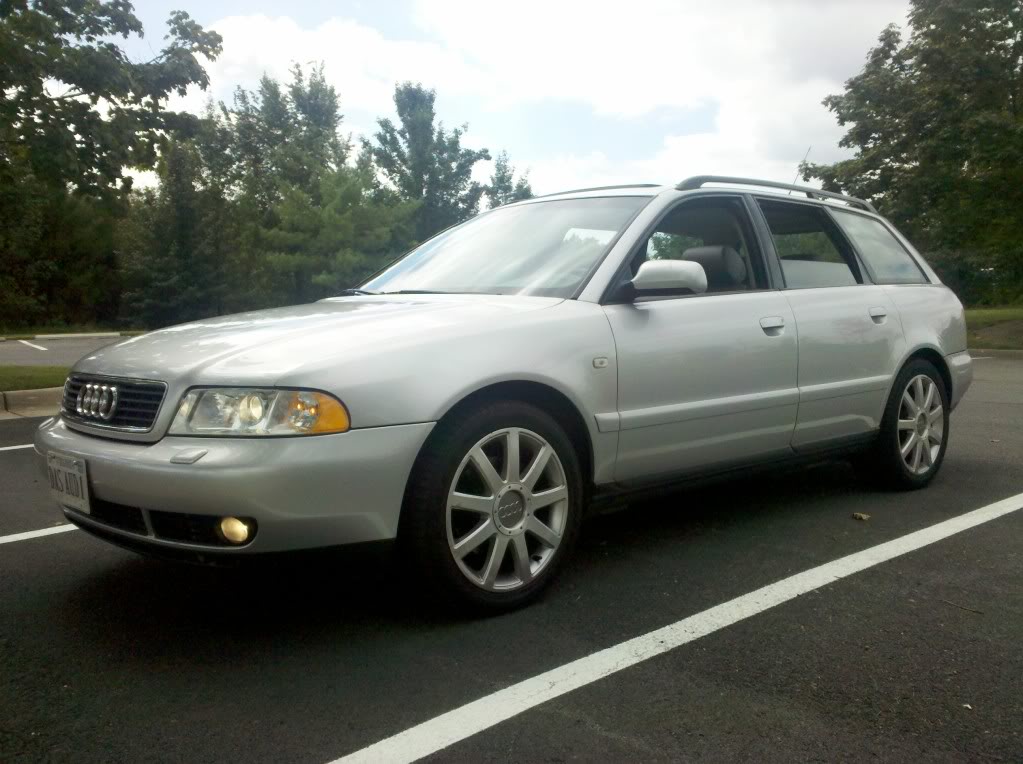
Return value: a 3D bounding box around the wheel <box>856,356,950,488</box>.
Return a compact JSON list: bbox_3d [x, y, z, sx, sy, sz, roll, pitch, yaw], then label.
[{"bbox_3d":[1.908,0.196,4.322,0.634,0.634,0.225,-5,7,-41],"label":"wheel"}]

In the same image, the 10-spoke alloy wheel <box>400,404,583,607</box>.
[{"bbox_3d":[-0.069,0.354,2.622,0.634,0.634,0.225,-5,7,-42],"label":"10-spoke alloy wheel"}]

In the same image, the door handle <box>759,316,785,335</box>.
[{"bbox_3d":[0.979,-0.211,3.332,0.160,0.068,0.045,-5,7,-41],"label":"door handle"}]

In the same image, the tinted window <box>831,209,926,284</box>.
[{"bbox_3d":[1.753,-0.628,4.176,0.700,0.370,0.040,-5,-19,-41],"label":"tinted window"}]

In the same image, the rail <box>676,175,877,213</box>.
[{"bbox_3d":[1.226,-0.817,3.880,1.580,0.085,0.045,-5,7,-41],"label":"rail"}]

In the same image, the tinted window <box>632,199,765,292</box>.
[{"bbox_3d":[0.651,-0.519,3.224,0.880,0.430,0.050,-5,-19,-41],"label":"tinted window"}]

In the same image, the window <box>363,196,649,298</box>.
[{"bbox_3d":[-0.069,-0.527,3.514,1.380,0.130,0.720,6,43,49],"label":"window"}]

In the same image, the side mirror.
[{"bbox_3d":[0.500,-0.336,2.825,0.130,0.125,0.210,-5,7,-41],"label":"side mirror"}]

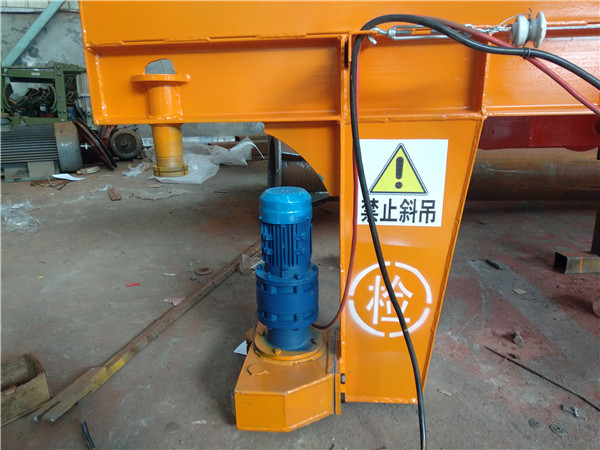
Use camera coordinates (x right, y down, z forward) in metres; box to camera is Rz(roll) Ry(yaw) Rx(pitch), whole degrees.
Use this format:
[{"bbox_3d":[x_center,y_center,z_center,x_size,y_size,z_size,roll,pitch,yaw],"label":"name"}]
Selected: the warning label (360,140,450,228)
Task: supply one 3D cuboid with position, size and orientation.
[{"bbox_3d":[0.357,-0.146,1.598,0.298,0.306,0.004,1,18,6],"label":"warning label"}]

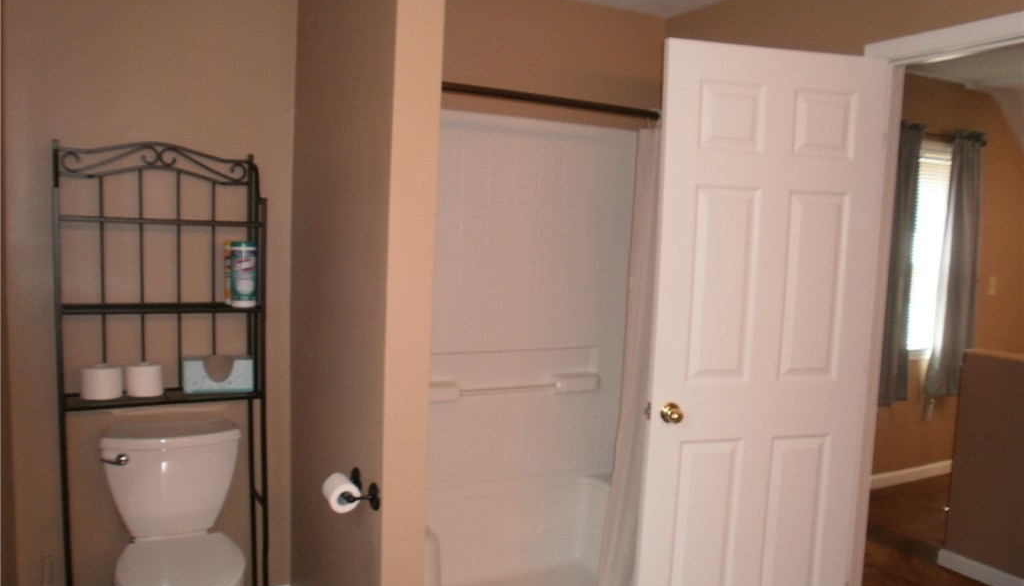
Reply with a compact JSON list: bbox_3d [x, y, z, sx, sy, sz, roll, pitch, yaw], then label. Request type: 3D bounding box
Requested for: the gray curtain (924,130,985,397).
[{"bbox_3d":[2.592,-0.156,4.487,0.400,1.530,0.090,-1,7,-28],"label":"gray curtain"}]

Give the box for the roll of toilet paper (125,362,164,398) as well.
[{"bbox_3d":[-1.188,0.277,2.489,0.107,0.100,0.107,-1,7,-28],"label":"roll of toilet paper"}]

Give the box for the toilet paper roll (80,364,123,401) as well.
[{"bbox_3d":[-1.298,0.278,2.433,0.112,0.100,0.112,-1,7,-28],"label":"toilet paper roll"}]

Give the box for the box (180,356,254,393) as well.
[{"bbox_3d":[-0.984,0.270,2.589,0.215,0.108,0.115,0,6,-22],"label":"box"}]

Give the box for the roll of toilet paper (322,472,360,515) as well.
[{"bbox_3d":[-0.456,0.535,2.053,0.080,0.080,0.100,-1,7,-28],"label":"roll of toilet paper"}]

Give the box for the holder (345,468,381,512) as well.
[{"bbox_3d":[-0.432,0.530,2.065,0.080,0.070,0.230,-1,7,-28],"label":"holder"}]

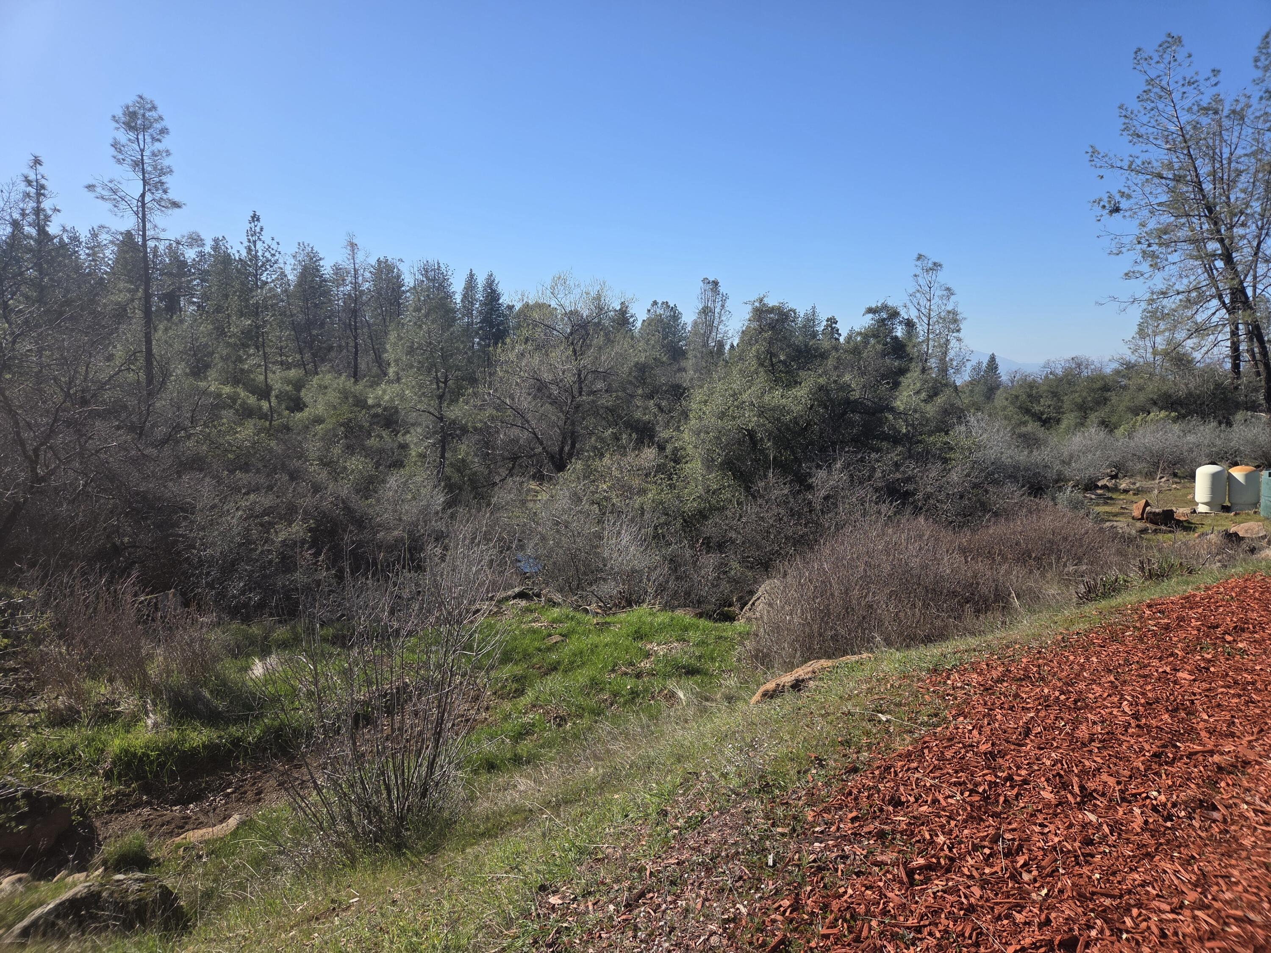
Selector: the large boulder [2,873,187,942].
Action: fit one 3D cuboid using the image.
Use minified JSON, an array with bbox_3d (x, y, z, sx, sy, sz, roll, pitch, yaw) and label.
[{"bbox_3d":[-2.775,2.243,4.350,0.770,0.300,0.450,-3,6,-29],"label":"large boulder"}]

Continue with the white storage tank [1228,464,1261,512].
[{"bbox_3d":[15.496,0.311,21.500,0.640,1.180,0.640,4,6,36],"label":"white storage tank"}]

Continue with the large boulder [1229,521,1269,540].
[{"bbox_3d":[12.498,1.102,17.200,0.640,0.360,0.500,4,6,36],"label":"large boulder"}]

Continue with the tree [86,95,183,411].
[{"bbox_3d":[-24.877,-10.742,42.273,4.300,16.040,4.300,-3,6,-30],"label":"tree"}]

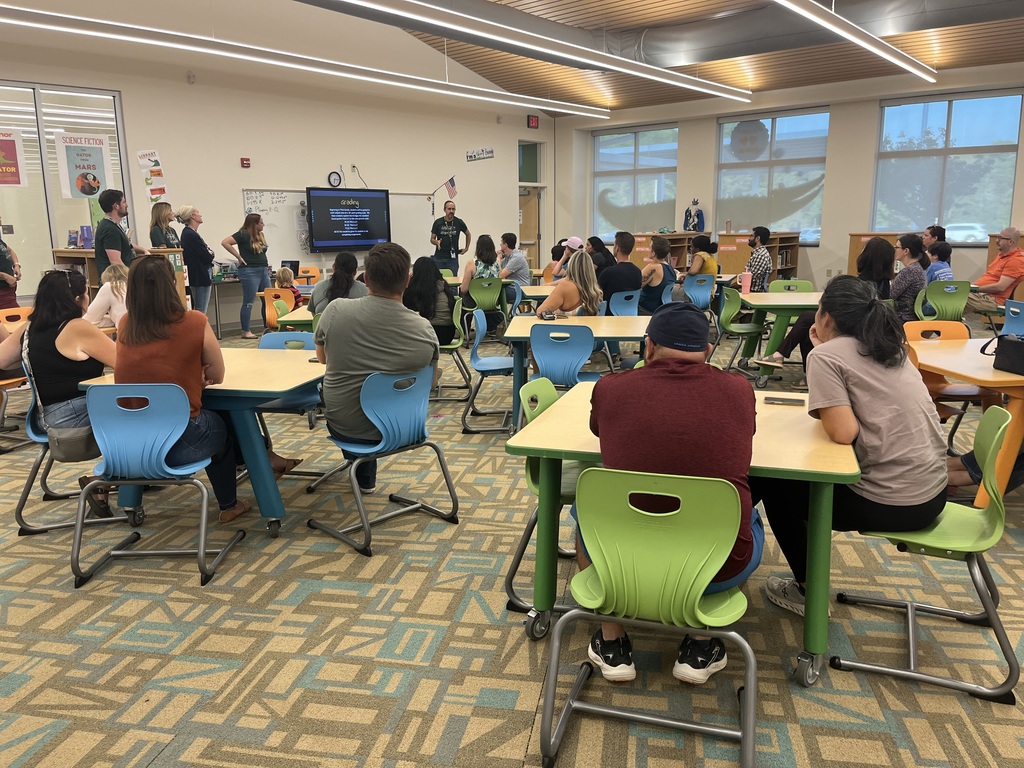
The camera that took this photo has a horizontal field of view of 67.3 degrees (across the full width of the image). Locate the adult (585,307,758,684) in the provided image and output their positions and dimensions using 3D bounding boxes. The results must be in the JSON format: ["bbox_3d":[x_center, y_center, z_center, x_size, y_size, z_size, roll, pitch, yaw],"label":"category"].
[{"bbox_3d":[0.433,0.322,2.131,0.540,1.090,0.790,2,11,14],"label":"adult"}]

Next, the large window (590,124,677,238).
[{"bbox_3d":[2.392,-3.952,15.463,2.000,2.320,0.120,9,16,40],"label":"large window"}]

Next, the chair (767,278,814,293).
[{"bbox_3d":[2.783,-0.595,7.664,0.500,0.815,0.520,1,12,8],"label":"chair"}]

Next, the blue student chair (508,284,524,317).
[{"bbox_3d":[0.261,-0.727,8.421,0.490,0.780,0.500,0,11,6],"label":"blue student chair"}]

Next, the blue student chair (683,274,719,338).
[{"bbox_3d":[2.060,-0.833,8.869,0.500,0.815,0.520,-6,13,-24],"label":"blue student chair"}]

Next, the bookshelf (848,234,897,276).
[{"bbox_3d":[5.342,-1.508,10.933,0.650,1.230,1.700,8,15,37],"label":"bookshelf"}]

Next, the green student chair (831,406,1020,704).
[{"bbox_3d":[1.243,0.434,2.327,0.480,0.775,0.500,4,12,24],"label":"green student chair"}]

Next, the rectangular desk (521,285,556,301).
[{"bbox_3d":[0.728,-0.604,8.096,1.100,0.710,1.120,0,12,4],"label":"rectangular desk"}]

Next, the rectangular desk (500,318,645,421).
[{"bbox_3d":[0.520,-0.032,5.283,1.020,0.735,1.030,1,12,7],"label":"rectangular desk"}]

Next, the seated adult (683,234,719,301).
[{"bbox_3d":[2.007,-1.055,8.823,0.800,1.270,0.500,6,13,29],"label":"seated adult"}]

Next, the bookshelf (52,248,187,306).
[{"bbox_3d":[-4.066,-0.779,7.999,1.887,1.218,0.440,9,16,40],"label":"bookshelf"}]

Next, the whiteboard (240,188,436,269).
[{"bbox_3d":[-2.524,-2.414,12.214,0.050,1.200,3.680,9,16,40],"label":"whiteboard"}]

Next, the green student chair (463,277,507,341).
[{"bbox_3d":[-0.307,-0.831,9.009,0.500,0.790,0.490,-2,11,-5],"label":"green student chair"}]

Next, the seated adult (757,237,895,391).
[{"bbox_3d":[2.600,-0.557,6.350,0.980,1.260,0.520,10,16,42],"label":"seated adult"}]

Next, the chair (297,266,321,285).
[{"bbox_3d":[-2.946,-1.275,11.458,0.500,0.810,0.500,-7,12,-29],"label":"chair"}]

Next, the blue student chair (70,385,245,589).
[{"bbox_3d":[-1.483,0.368,3.226,0.500,0.815,0.520,-1,12,-1],"label":"blue student chair"}]

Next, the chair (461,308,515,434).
[{"bbox_3d":[-0.086,-0.103,5.440,0.520,0.815,0.500,0,12,3],"label":"chair"}]

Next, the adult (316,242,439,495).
[{"bbox_3d":[-0.650,0.009,3.635,0.580,1.335,0.880,-4,12,-18],"label":"adult"}]

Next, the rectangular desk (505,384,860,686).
[{"bbox_3d":[0.640,0.480,2.835,1.045,0.735,1.020,3,13,19],"label":"rectangular desk"}]

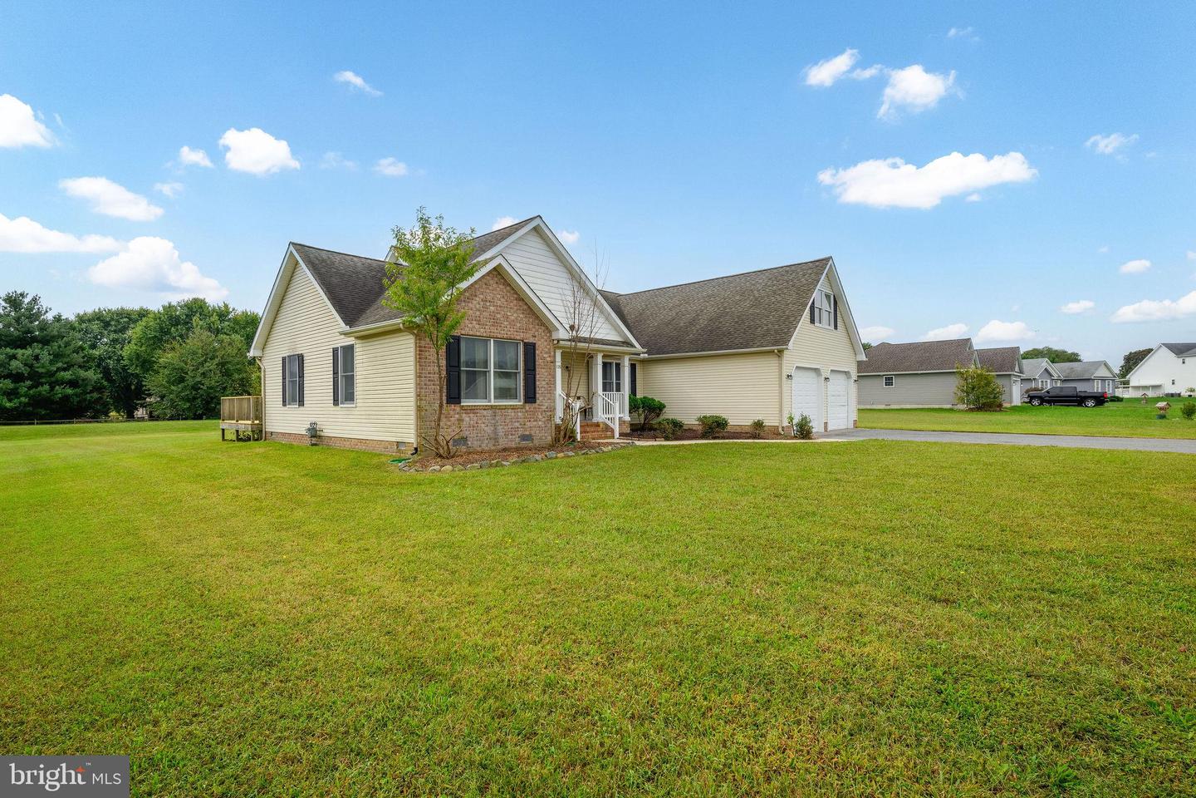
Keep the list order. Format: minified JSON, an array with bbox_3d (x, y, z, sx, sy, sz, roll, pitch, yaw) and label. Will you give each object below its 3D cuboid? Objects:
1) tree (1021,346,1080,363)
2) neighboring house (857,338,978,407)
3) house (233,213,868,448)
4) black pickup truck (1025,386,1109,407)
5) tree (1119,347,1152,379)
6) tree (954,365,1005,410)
[{"bbox_3d":[90.396,-5.300,113.000,10.500,11.200,10.500,-1,-1,42],"label":"tree"},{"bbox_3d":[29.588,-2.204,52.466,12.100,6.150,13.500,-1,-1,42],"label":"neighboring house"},{"bbox_3d":[-0.352,-2.000,21.736,14.350,6.630,19.350,-1,-1,42],"label":"house"},{"bbox_3d":[42.567,-0.183,51.437,5.870,1.890,2.030,-1,-1,42],"label":"black pickup truck"},{"bbox_3d":[111.975,-5.100,115.000,9.000,10.600,9.000,-1,-1,42],"label":"tree"},{"bbox_3d":[28.590,-1.010,42.300,3.000,3.420,3.000,-1,-1,42],"label":"tree"}]

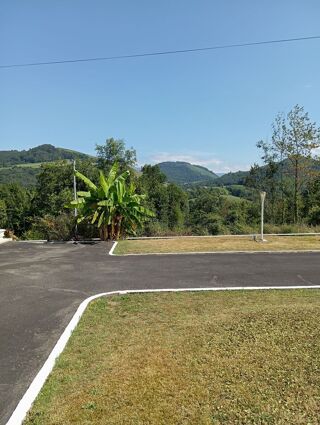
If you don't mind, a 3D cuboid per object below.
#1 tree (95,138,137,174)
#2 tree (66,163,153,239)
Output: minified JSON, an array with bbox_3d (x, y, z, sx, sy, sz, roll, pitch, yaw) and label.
[{"bbox_3d":[-3.070,-2.300,24.000,3.300,6.000,3.200,-1,3,0],"label":"tree"},{"bbox_3d":[-1.770,-0.380,12.200,3.100,2.700,2.800,-1,3,0],"label":"tree"}]

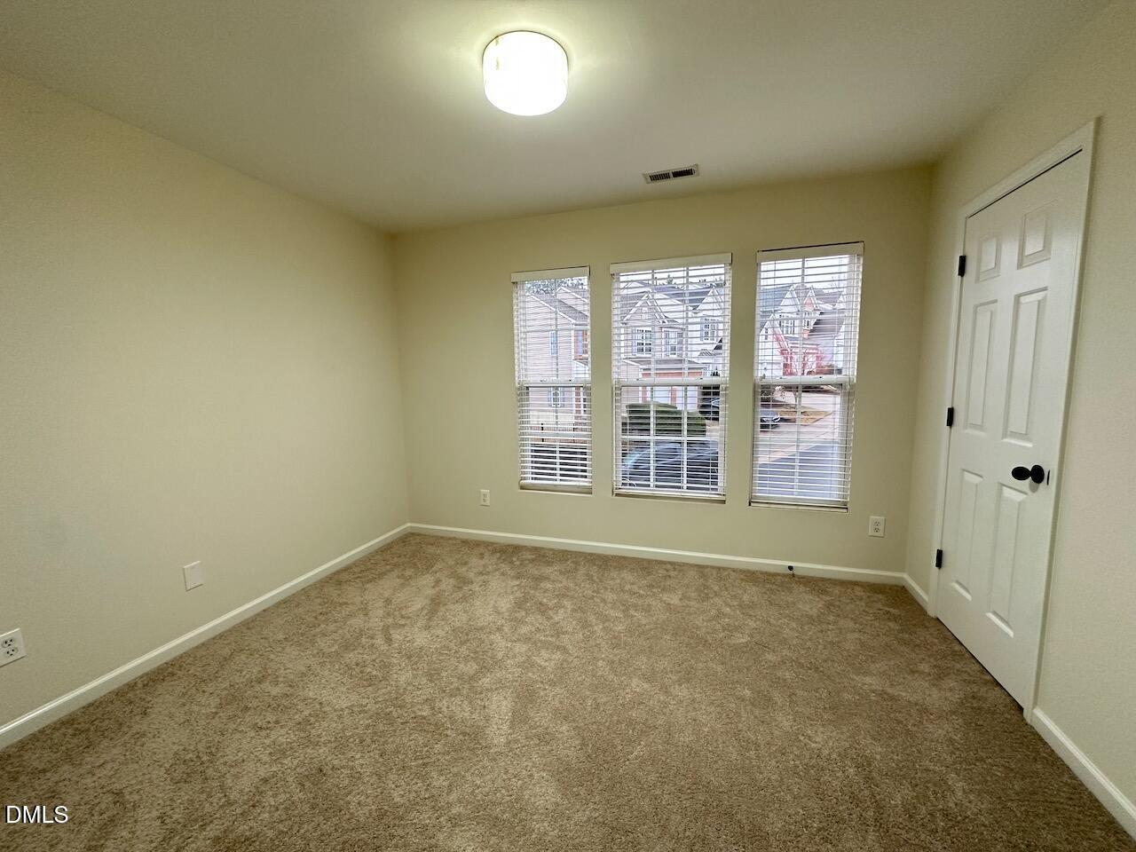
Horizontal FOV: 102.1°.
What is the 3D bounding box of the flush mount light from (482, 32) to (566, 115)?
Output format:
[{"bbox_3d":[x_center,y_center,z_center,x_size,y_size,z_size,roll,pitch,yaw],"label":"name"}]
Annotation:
[{"bbox_3d":[-0.152,-1.256,1.655,0.298,0.103,0.298,-1,7,0],"label":"flush mount light"}]

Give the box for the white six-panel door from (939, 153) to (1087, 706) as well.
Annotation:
[{"bbox_3d":[1.852,0.047,1.981,0.040,2.020,0.730,1,7,18],"label":"white six-panel door"}]

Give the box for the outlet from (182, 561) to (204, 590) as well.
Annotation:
[{"bbox_3d":[-1.865,0.751,2.294,0.008,0.124,0.081,1,7,18],"label":"outlet"}]

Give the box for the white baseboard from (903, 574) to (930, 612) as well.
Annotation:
[{"bbox_3d":[2.020,0.957,2.662,0.015,0.088,0.321,1,7,18],"label":"white baseboard"}]

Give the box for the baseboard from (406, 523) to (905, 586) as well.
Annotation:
[{"bbox_3d":[0.356,0.903,3.357,3.599,0.088,0.015,1,7,18],"label":"baseboard"}]

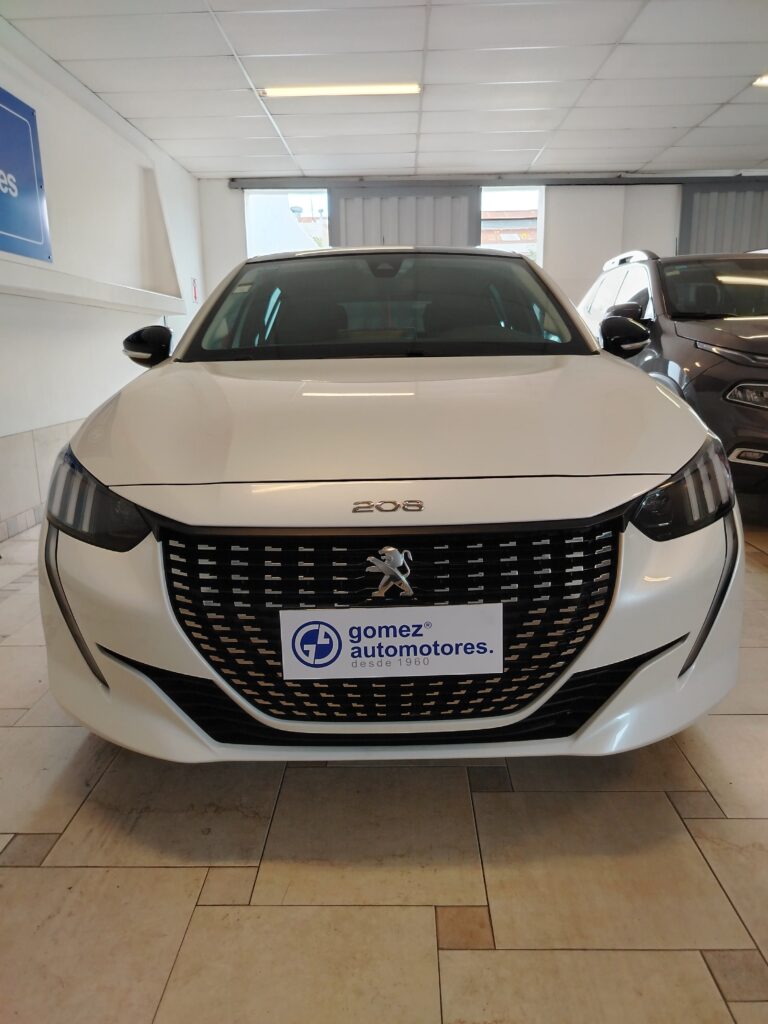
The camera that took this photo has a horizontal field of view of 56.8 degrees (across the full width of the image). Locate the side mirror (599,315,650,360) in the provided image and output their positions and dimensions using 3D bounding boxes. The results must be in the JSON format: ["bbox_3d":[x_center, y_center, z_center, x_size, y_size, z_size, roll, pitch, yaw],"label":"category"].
[{"bbox_3d":[0.902,-0.652,2.648,0.195,0.160,0.160,-1,13,0],"label":"side mirror"}]

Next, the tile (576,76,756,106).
[{"bbox_3d":[2.107,-3.174,5.359,1.204,0.020,0.598,0,13,2],"label":"tile"}]

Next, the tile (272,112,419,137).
[{"bbox_3d":[-0.306,-3.281,6.015,1.214,0.030,0.607,-1,13,2],"label":"tile"}]

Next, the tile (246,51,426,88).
[{"bbox_3d":[-0.336,-3.021,4.847,1.204,0.020,0.598,0,13,2],"label":"tile"}]

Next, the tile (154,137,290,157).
[{"bbox_3d":[-1.485,-3.407,6.641,1.177,0.030,0.607,-1,13,2],"label":"tile"}]

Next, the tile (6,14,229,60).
[{"bbox_3d":[-1.546,-2.877,4.296,1.161,0.020,0.598,0,13,2],"label":"tile"}]

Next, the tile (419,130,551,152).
[{"bbox_3d":[0.924,-3.429,6.571,1.214,0.030,0.607,-1,13,2],"label":"tile"}]

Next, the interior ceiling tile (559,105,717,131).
[{"bbox_3d":[2.125,-3.309,5.946,1.204,0.020,0.598,0,13,2],"label":"interior ceiling tile"}]

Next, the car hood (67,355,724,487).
[{"bbox_3d":[0.020,-0.265,1.848,1.470,0.280,1.080,-1,13,0],"label":"car hood"}]

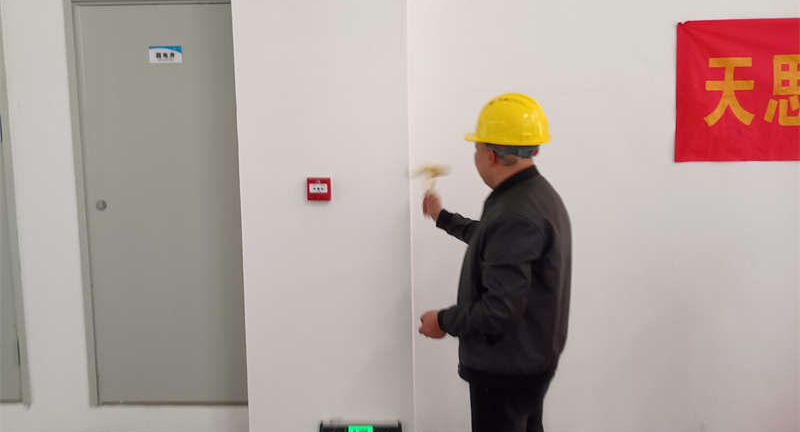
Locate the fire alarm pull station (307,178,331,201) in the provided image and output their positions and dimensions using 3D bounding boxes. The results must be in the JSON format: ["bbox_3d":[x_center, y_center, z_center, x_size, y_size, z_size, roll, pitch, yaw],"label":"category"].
[{"bbox_3d":[-0.333,-0.110,2.471,0.096,0.094,0.046,-1,6,2],"label":"fire alarm pull station"}]

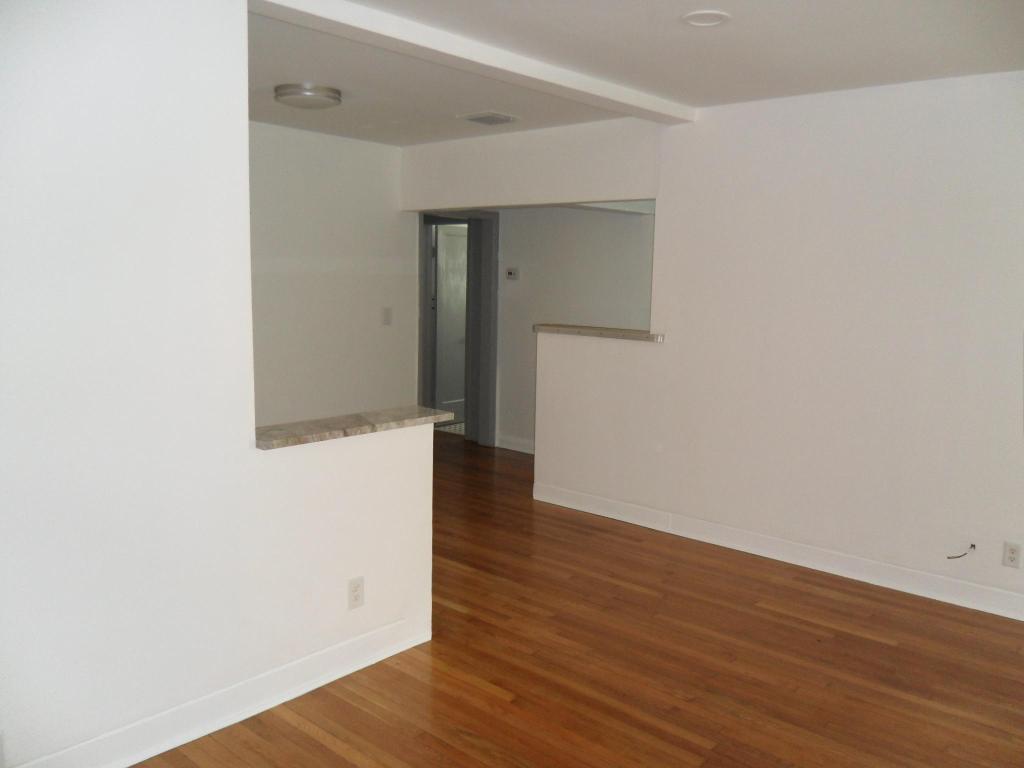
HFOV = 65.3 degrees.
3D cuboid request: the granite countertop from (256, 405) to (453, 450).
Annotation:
[{"bbox_3d":[-0.607,0.154,3.023,0.235,0.031,0.853,8,10,42],"label":"granite countertop"}]

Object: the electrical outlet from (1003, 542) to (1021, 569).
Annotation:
[{"bbox_3d":[2.275,0.782,3.636,0.070,0.115,0.012,8,10,40],"label":"electrical outlet"}]

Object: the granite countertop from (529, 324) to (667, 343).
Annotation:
[{"bbox_3d":[0.587,-0.320,5.064,0.965,0.037,0.250,8,10,40],"label":"granite countertop"}]

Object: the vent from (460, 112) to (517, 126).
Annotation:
[{"bbox_3d":[-0.137,-1.583,4.782,0.280,0.020,0.280,8,10,40],"label":"vent"}]

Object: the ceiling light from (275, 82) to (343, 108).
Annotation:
[{"bbox_3d":[-1.062,-1.493,4.167,0.340,0.060,0.340,1,8,0],"label":"ceiling light"}]

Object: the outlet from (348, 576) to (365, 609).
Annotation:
[{"bbox_3d":[-0.588,0.792,3.023,0.012,0.115,0.070,8,10,42],"label":"outlet"}]

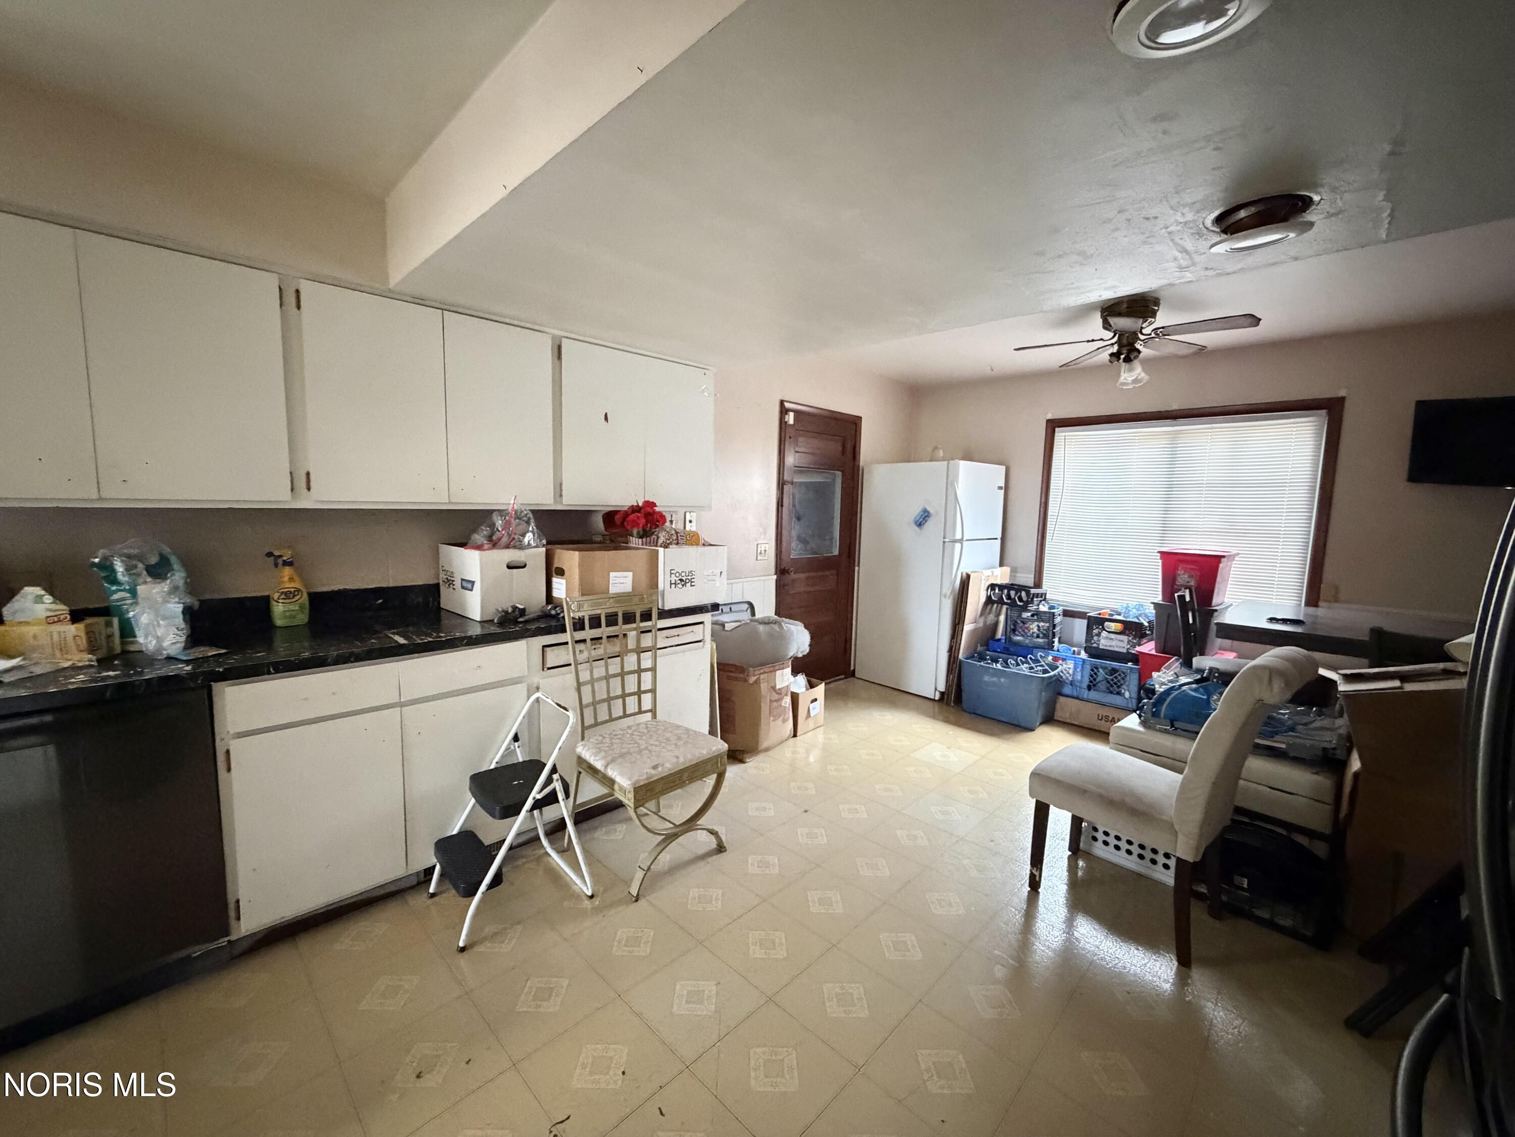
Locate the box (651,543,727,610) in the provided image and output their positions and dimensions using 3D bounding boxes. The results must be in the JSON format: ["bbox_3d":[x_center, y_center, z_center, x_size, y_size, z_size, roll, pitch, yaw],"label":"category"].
[{"bbox_3d":[-0.392,0.026,3.005,0.295,0.278,0.382,8,9,43],"label":"box"}]

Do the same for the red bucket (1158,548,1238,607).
[{"bbox_3d":[2.675,0.050,3.747,0.335,0.298,0.450,7,9,44],"label":"red bucket"}]

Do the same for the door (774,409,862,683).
[{"bbox_3d":[0.455,-0.113,4.566,0.080,2.070,0.970,8,9,43],"label":"door"}]

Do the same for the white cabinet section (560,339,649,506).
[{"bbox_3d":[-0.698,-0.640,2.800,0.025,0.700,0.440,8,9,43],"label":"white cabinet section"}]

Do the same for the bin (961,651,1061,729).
[{"bbox_3d":[1.729,0.822,4.194,0.375,0.366,0.580,-4,8,-40],"label":"bin"}]

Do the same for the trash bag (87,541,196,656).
[{"bbox_3d":[-1.823,0.088,1.831,0.180,0.335,0.215,7,9,44],"label":"trash bag"}]

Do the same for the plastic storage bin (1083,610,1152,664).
[{"bbox_3d":[2.406,0.454,4.085,0.320,0.280,0.320,8,9,43],"label":"plastic storage bin"}]

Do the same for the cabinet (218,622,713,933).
[{"bbox_3d":[-1.094,0.657,2.626,0.590,0.835,1.850,7,8,44],"label":"cabinet"}]

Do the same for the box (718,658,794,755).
[{"bbox_3d":[-0.084,0.770,3.618,0.420,0.510,0.460,6,7,38],"label":"box"}]

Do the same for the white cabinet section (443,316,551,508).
[{"bbox_3d":[-1.039,-0.621,2.496,0.025,0.712,0.436,7,8,44],"label":"white cabinet section"}]

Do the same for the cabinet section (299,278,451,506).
[{"bbox_3d":[-1.321,-0.585,2.151,0.025,0.700,0.425,8,9,43],"label":"cabinet section"}]

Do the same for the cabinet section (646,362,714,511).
[{"bbox_3d":[-0.504,-0.680,3.234,0.435,0.740,0.320,-5,9,-45],"label":"cabinet section"}]

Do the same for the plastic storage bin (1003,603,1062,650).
[{"bbox_3d":[2.019,0.402,4.473,0.315,0.272,0.315,6,8,35],"label":"plastic storage bin"}]

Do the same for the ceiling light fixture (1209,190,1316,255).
[{"bbox_3d":[1.233,-0.844,1.509,0.215,0.078,0.215,7,8,44],"label":"ceiling light fixture"}]

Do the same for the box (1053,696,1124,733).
[{"bbox_3d":[2.272,0.943,4.074,0.560,0.172,0.390,7,8,44],"label":"box"}]

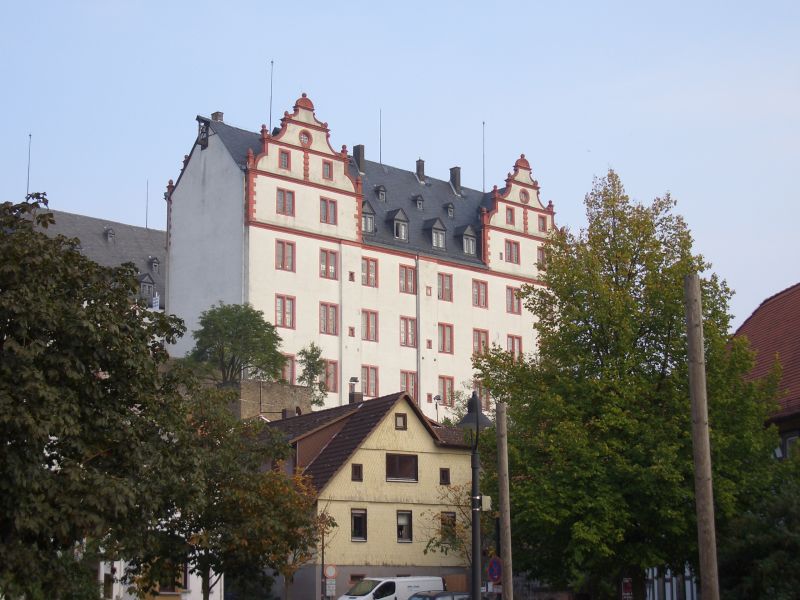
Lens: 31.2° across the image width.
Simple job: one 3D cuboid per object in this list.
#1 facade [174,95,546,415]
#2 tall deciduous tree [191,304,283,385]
[{"bbox_3d":[-1.565,-1.465,120.279,35.490,24.780,10.920,10,-16,-41],"label":"facade"},{"bbox_3d":[-10.887,2.847,96.000,6.200,5.600,5.900,-1,-12,0],"label":"tall deciduous tree"}]

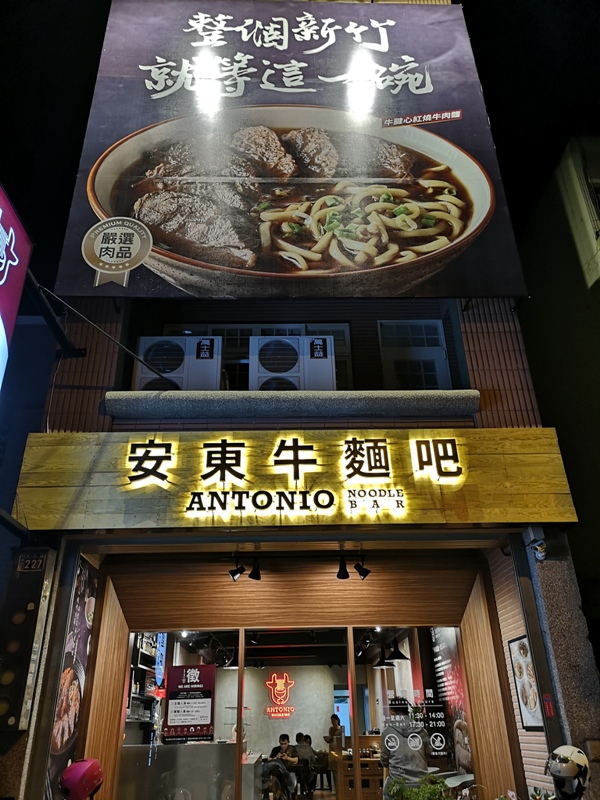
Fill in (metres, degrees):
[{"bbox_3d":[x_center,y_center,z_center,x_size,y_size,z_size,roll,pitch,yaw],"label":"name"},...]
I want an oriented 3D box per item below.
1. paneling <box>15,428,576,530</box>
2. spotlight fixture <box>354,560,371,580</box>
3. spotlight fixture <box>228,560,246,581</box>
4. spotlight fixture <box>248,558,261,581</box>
[{"bbox_3d":[-0.028,0.742,5.753,4.969,0.917,0.200,0,-28,-2],"label":"paneling"},{"bbox_3d":[0.599,1.618,5.958,0.150,0.200,0.115,-11,-30,17],"label":"spotlight fixture"},{"bbox_3d":[-0.594,1.619,5.926,0.155,0.190,0.115,12,-31,-23],"label":"spotlight fixture"},{"bbox_3d":[-0.428,1.612,5.934,0.115,0.200,0.150,2,-28,-7],"label":"spotlight fixture"}]

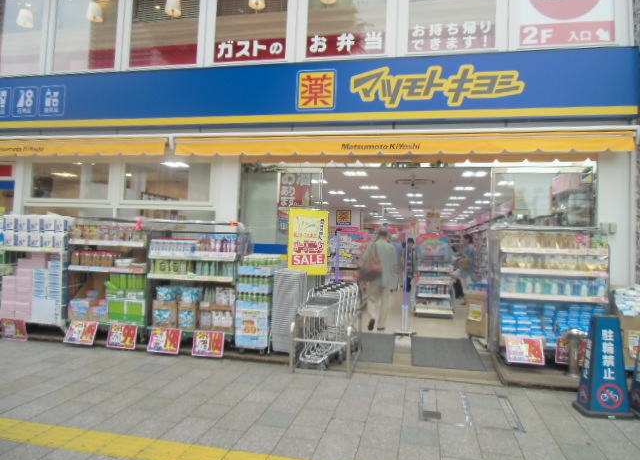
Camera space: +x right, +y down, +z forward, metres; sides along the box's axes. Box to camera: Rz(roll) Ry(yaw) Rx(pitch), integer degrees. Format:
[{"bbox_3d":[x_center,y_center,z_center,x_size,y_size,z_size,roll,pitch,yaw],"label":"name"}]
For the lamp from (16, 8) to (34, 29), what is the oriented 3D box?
[{"bbox_3d":[-5.901,-4.228,8.891,0.280,0.280,0.280,2,-1,13],"label":"lamp"}]

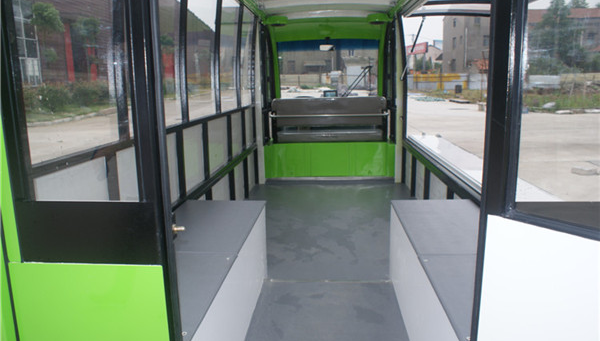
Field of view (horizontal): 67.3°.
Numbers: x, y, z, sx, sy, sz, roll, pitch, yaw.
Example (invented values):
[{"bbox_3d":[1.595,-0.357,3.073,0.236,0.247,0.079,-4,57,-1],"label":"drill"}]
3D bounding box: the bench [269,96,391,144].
[{"bbox_3d":[0.318,-0.570,4.970,1.204,0.479,0.561,-1,11,4],"label":"bench"}]

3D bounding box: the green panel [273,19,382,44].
[{"bbox_3d":[0.324,-1.682,5.380,1.367,0.255,0.133,-1,11,4],"label":"green panel"}]

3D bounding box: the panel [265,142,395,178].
[{"bbox_3d":[0.310,-0.104,4.789,1.387,0.367,0.051,-1,11,4],"label":"panel"}]

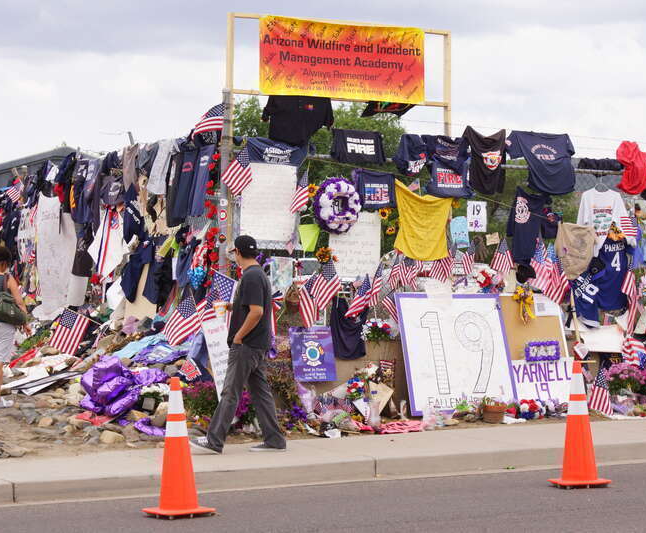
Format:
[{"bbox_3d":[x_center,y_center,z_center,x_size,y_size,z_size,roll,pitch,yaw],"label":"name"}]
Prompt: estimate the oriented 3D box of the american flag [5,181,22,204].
[{"bbox_3d":[-3.704,-0.885,21.800,0.190,0.280,0.100,1,1,-30],"label":"american flag"}]

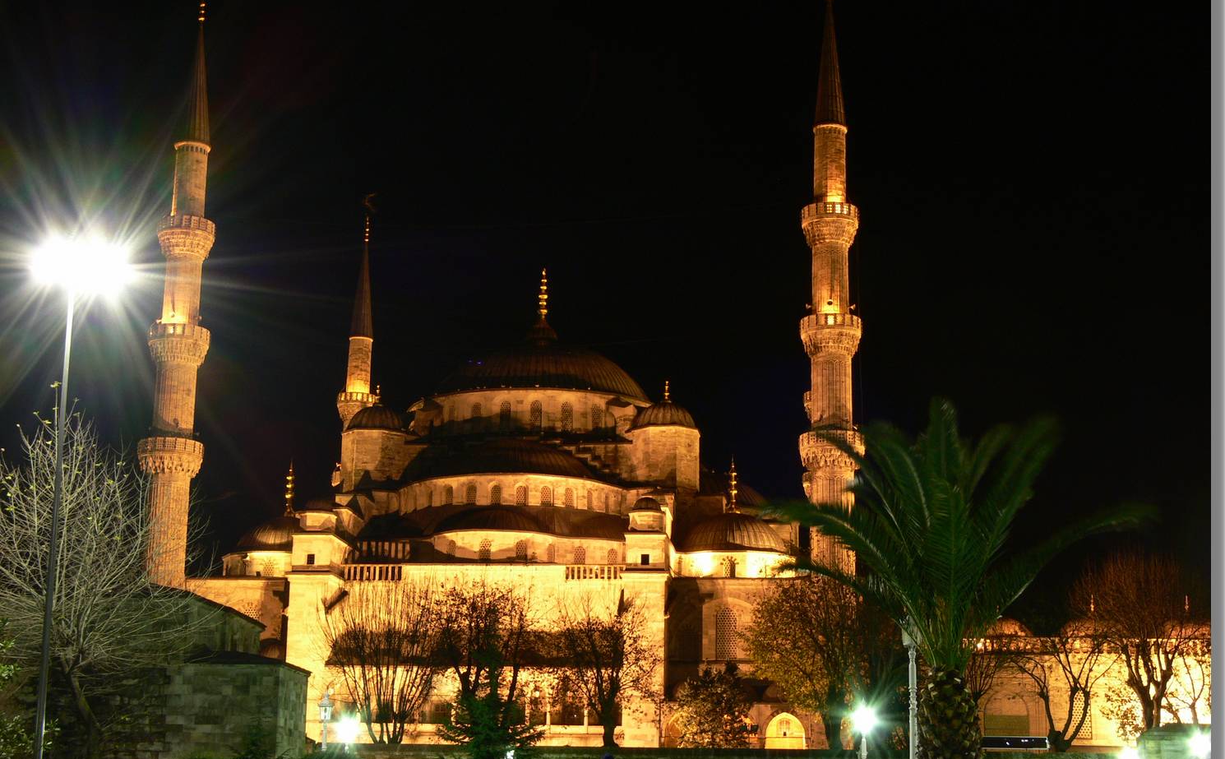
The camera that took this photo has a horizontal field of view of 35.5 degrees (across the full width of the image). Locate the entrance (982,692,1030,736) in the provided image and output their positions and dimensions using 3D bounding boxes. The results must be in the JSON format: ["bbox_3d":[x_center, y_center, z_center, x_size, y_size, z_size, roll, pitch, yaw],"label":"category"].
[{"bbox_3d":[32.962,28.152,160.125,4.032,4.060,1.000,-1,-14,6],"label":"entrance"}]

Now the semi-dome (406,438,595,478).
[{"bbox_3d":[-8.400,6.962,172.184,20.000,6.000,10.500,-1,-14,6],"label":"semi-dome"}]

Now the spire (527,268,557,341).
[{"bbox_3d":[-7.457,-8.100,207.914,3.000,8.279,3.000,-1,-14,6],"label":"spire"}]

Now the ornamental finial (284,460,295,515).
[{"bbox_3d":[-30.936,10.332,183.737,0.950,5.453,0.950,-1,-14,6],"label":"ornamental finial"}]

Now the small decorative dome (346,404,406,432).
[{"bbox_3d":[-23.451,3.884,191.580,6.200,3.066,6.200,-1,-14,6],"label":"small decorative dome"}]

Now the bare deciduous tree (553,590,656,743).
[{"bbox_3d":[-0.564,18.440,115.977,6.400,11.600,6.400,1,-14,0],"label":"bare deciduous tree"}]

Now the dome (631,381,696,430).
[{"bbox_3d":[5.293,2.637,188.979,6.700,5.081,6.700,-1,-14,6],"label":"dome"}]

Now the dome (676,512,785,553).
[{"bbox_3d":[10.656,13.761,169.427,10.600,4.400,10.600,-1,-14,6],"label":"dome"}]

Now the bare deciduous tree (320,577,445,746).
[{"bbox_3d":[-15.318,19.267,127.058,8.500,12.392,8.000,-1,-14,6],"label":"bare deciduous tree"}]

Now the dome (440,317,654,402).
[{"bbox_3d":[-7.544,-1.967,206.387,23.200,9.124,23.200,-1,-14,6],"label":"dome"}]

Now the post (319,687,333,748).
[{"bbox_3d":[-10.065,12.976,66.809,0.550,4.300,0.550,1,-14,0],"label":"post"}]

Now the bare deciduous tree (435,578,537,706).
[{"bbox_3d":[-7.707,18.048,116.050,6.400,12.100,6.400,1,-14,0],"label":"bare deciduous tree"}]

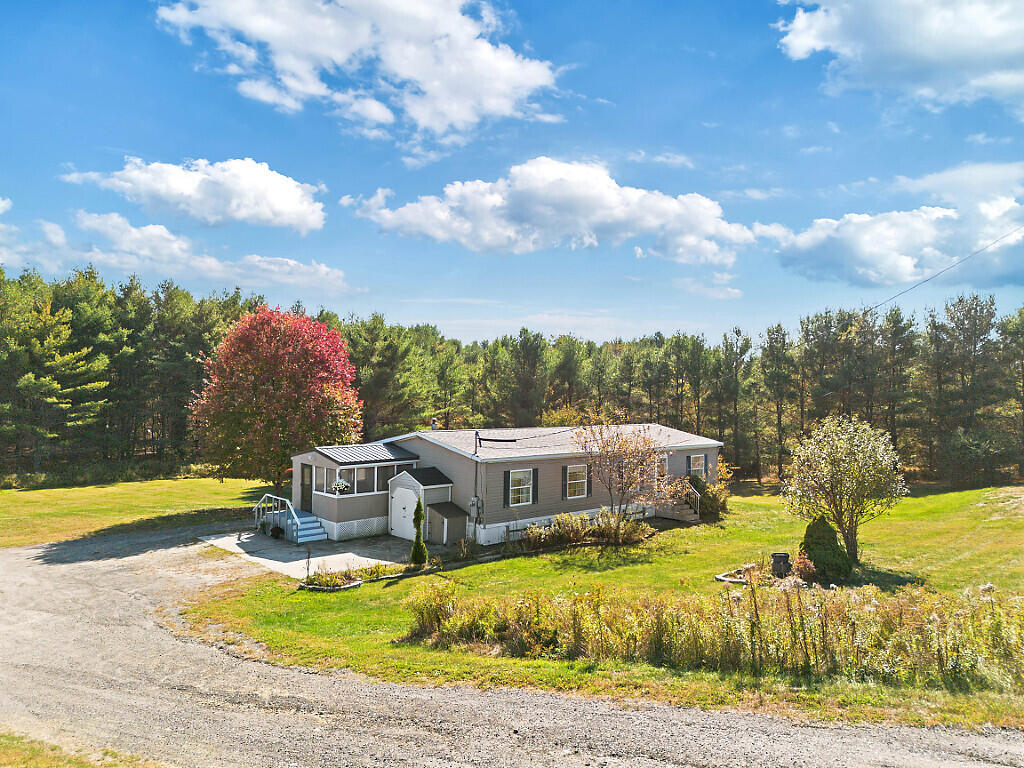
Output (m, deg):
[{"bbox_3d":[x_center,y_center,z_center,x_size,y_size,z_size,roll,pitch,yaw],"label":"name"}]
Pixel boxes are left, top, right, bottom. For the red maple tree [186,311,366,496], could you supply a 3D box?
[{"bbox_3d":[-12.558,1.081,37.835,9.100,10.400,9.000,0,-1,0],"label":"red maple tree"}]

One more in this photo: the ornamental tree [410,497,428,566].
[{"bbox_3d":[-3.010,4.799,23.129,0.580,2.200,0.570,0,-1,0],"label":"ornamental tree"}]

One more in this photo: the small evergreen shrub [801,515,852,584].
[{"bbox_3d":[9.421,4.825,21.227,1.500,2.050,1.450,0,-1,0],"label":"small evergreen shrub"}]

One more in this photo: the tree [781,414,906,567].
[{"bbox_3d":[10.944,3.455,23.364,4.100,4.900,4.000,0,-1,0],"label":"tree"}]

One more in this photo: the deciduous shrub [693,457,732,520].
[{"bbox_3d":[9.263,4.752,32.836,1.850,2.800,1.800,0,-1,0],"label":"deciduous shrub"}]

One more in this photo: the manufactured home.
[{"bbox_3d":[0.128,4.099,32.709,20.000,4.100,9.400,1,-2,-39],"label":"manufactured home"}]

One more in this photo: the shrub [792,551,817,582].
[{"bbox_3d":[8.651,5.394,21.012,0.680,0.900,0.650,0,-1,0],"label":"shrub"}]

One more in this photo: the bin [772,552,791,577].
[{"bbox_3d":[8.055,5.462,21.310,0.570,0.780,0.570,0,-1,0],"label":"bin"}]

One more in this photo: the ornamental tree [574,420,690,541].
[{"bbox_3d":[4.780,3.713,28.461,4.600,4.650,4.200,0,-1,0],"label":"ornamental tree"}]

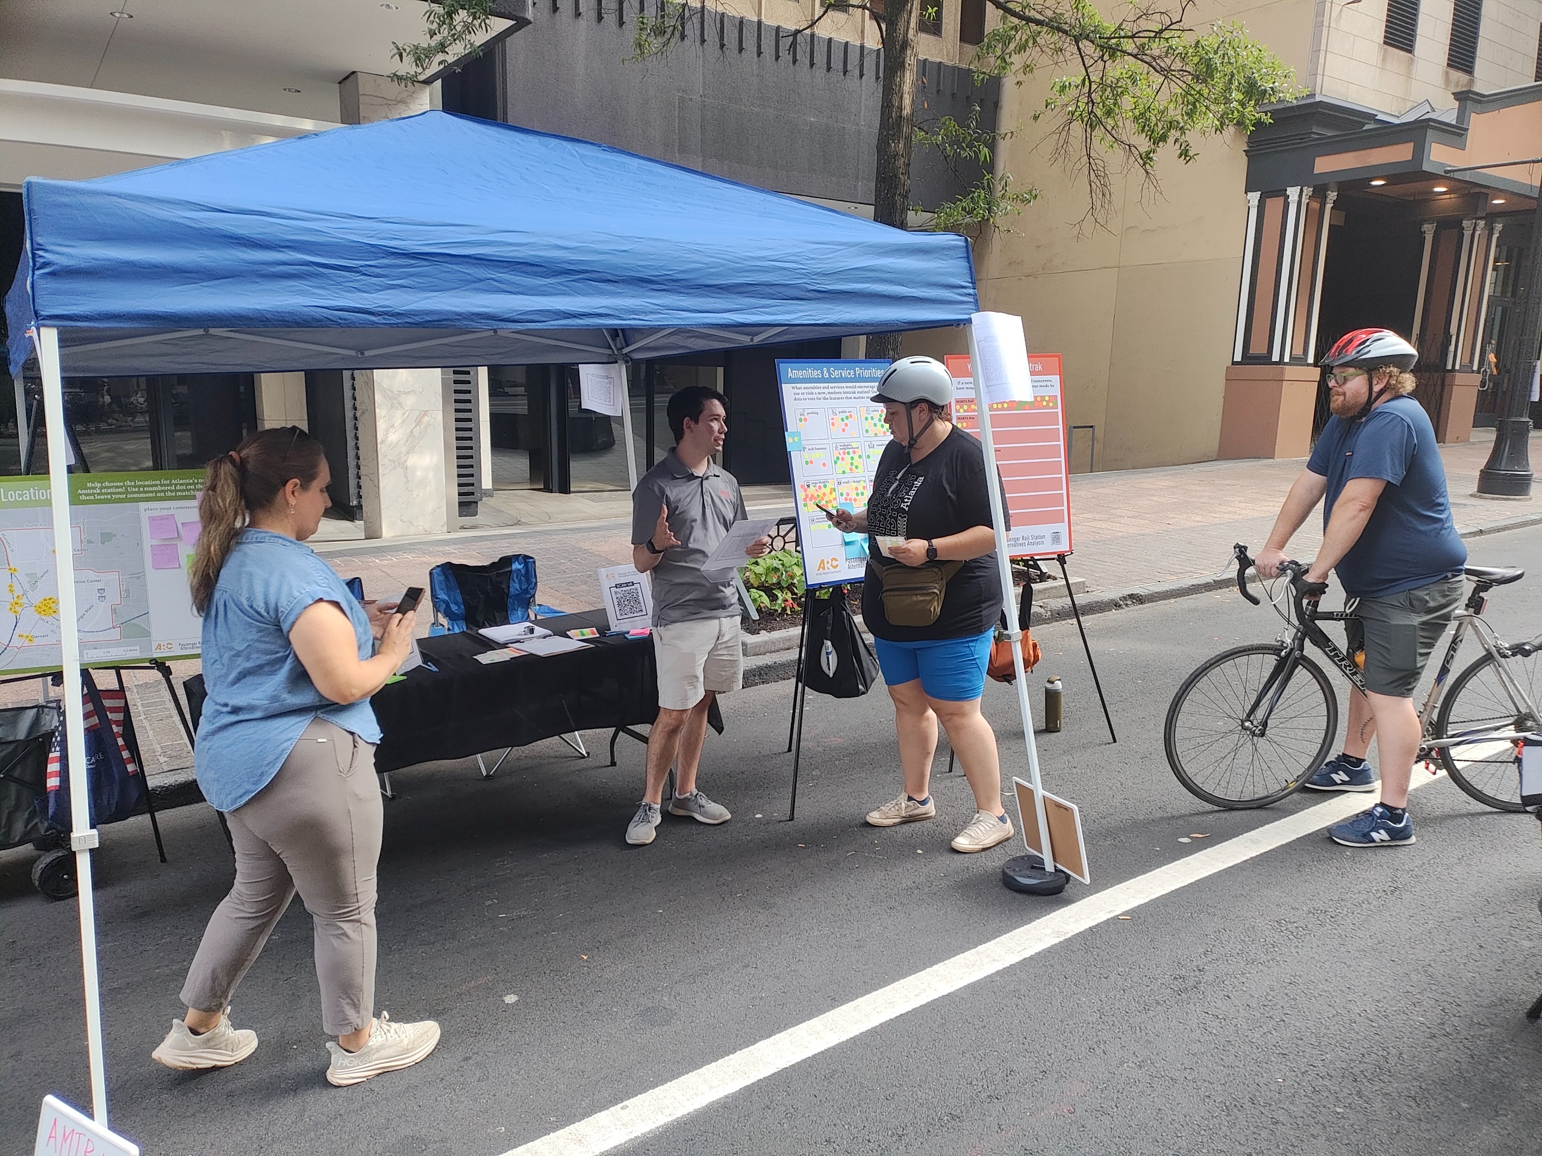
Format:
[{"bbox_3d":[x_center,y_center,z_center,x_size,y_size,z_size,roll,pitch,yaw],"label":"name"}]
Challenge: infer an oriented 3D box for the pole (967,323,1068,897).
[{"bbox_3d":[0.790,0.113,3.681,0.240,1.919,0.220,-9,12,2],"label":"pole"}]

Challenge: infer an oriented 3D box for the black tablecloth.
[{"bbox_3d":[-1.105,0.461,4.142,1.830,0.410,0.520,-9,16,-40],"label":"black tablecloth"}]

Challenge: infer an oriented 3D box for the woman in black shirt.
[{"bbox_3d":[0.598,0.105,4.028,0.610,1.750,0.570,-7,15,-34],"label":"woman in black shirt"}]

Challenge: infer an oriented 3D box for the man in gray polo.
[{"bbox_3d":[-0.293,0.140,4.090,0.510,1.660,0.460,-7,15,-34],"label":"man in gray polo"}]

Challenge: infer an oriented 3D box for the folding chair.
[{"bbox_3d":[-1.189,0.378,4.997,0.710,0.860,0.540,-9,16,-40],"label":"folding chair"}]

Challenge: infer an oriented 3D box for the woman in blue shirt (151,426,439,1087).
[{"bbox_3d":[-1.165,0.437,2.695,0.710,1.590,0.490,-3,13,-20],"label":"woman in blue shirt"}]

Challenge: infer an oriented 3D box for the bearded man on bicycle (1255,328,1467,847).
[{"bbox_3d":[2.250,0.019,4.186,0.720,1.860,0.600,1,12,-3],"label":"bearded man on bicycle"}]

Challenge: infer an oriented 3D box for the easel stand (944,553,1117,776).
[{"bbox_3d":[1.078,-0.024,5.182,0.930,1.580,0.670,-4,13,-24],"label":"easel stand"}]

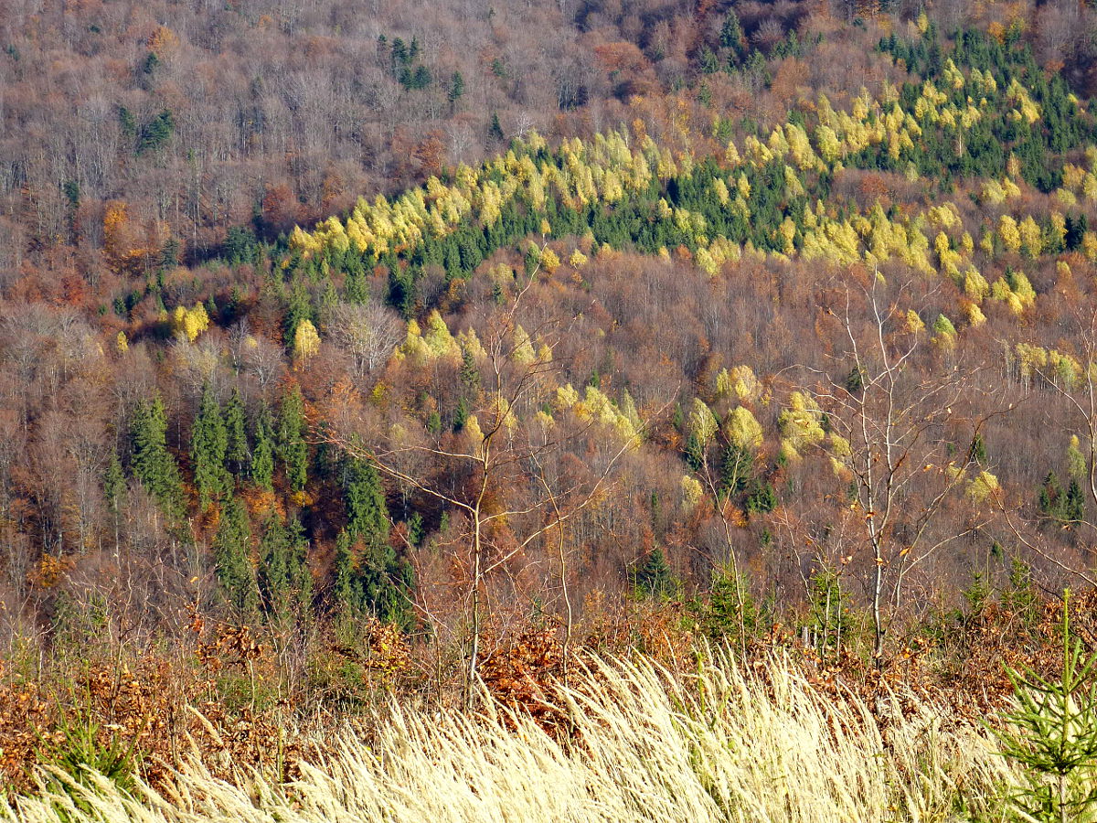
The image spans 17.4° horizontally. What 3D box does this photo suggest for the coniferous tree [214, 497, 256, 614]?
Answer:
[{"bbox_3d":[-49.540,24.590,565.000,6.630,23.080,6.630,0,2,0],"label":"coniferous tree"}]

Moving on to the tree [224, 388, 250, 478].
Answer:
[{"bbox_3d":[-56.670,7.050,650.000,4.980,22.570,4.980,0,2,0],"label":"tree"}]

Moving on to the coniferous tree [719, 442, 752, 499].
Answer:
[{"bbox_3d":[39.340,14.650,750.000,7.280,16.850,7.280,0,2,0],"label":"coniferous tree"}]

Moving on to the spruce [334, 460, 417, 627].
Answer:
[{"bbox_3d":[-27.720,22.120,570.000,10.910,30.120,10.910,0,2,0],"label":"spruce"}]

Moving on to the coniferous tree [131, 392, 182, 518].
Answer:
[{"bbox_3d":[-66.880,9.030,610.000,8.100,24.140,8.100,0,2,0],"label":"coniferous tree"}]

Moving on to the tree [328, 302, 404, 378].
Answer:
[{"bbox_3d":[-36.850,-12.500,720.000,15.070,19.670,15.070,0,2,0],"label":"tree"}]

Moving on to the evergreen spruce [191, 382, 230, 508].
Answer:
[{"bbox_3d":[-58.480,7.440,620.000,6.960,24.850,6.960,0,2,0],"label":"evergreen spruce"}]

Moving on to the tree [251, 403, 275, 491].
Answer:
[{"bbox_3d":[-51.060,8.410,640.000,4.410,19.930,4.410,0,2,0],"label":"tree"}]

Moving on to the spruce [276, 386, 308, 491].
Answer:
[{"bbox_3d":[-45.830,7.030,640.000,5.550,23.690,5.550,0,2,0],"label":"spruce"}]

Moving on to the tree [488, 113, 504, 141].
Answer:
[{"bbox_3d":[-18.030,-96.850,1250.000,5.740,15.320,5.740,0,2,0],"label":"tree"}]

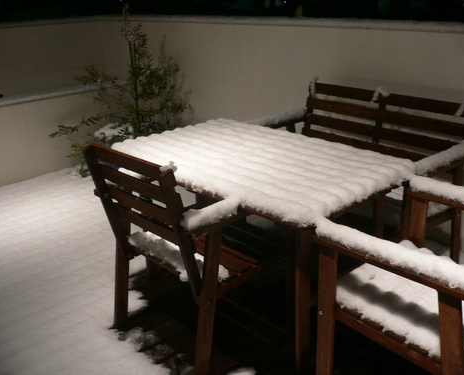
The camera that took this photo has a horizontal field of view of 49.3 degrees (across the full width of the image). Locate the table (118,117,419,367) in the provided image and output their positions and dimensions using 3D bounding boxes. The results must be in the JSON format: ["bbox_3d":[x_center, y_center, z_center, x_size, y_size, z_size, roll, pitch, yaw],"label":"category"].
[{"bbox_3d":[0.102,0.219,2.320,0.664,0.776,1.150,-21,28,-38],"label":"table"}]

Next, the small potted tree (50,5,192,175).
[{"bbox_3d":[-0.967,-0.836,4.321,1.200,1.371,1.000,-7,22,-11],"label":"small potted tree"}]

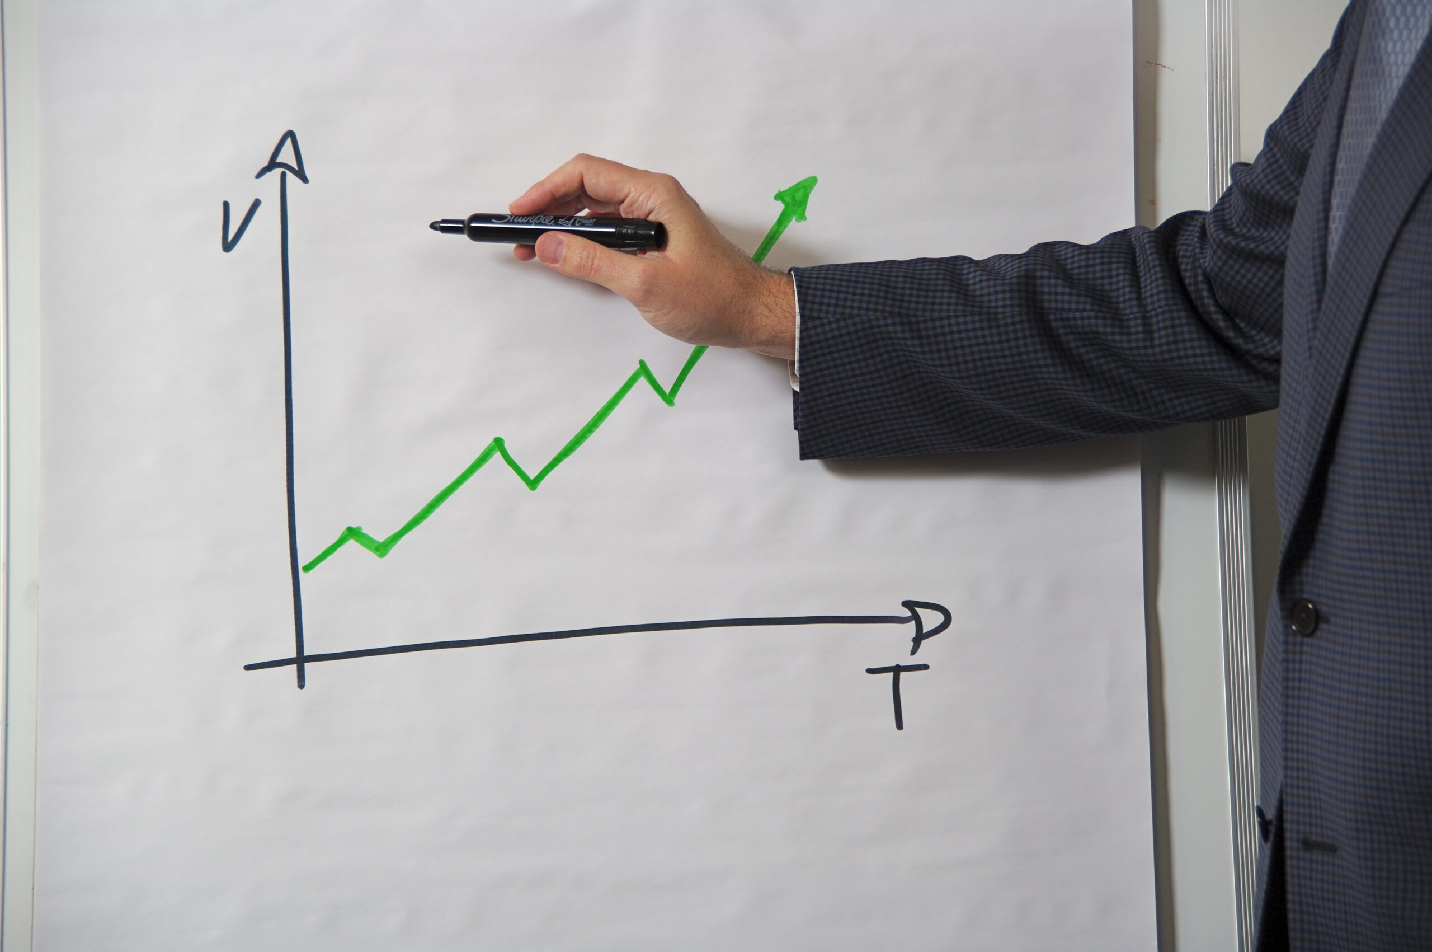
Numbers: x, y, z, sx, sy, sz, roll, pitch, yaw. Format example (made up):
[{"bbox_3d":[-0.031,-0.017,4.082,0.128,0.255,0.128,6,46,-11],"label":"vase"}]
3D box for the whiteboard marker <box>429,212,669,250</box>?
[{"bbox_3d":[-0.097,-0.140,3.740,0.138,0.018,0.018,3,1,17],"label":"whiteboard marker"}]

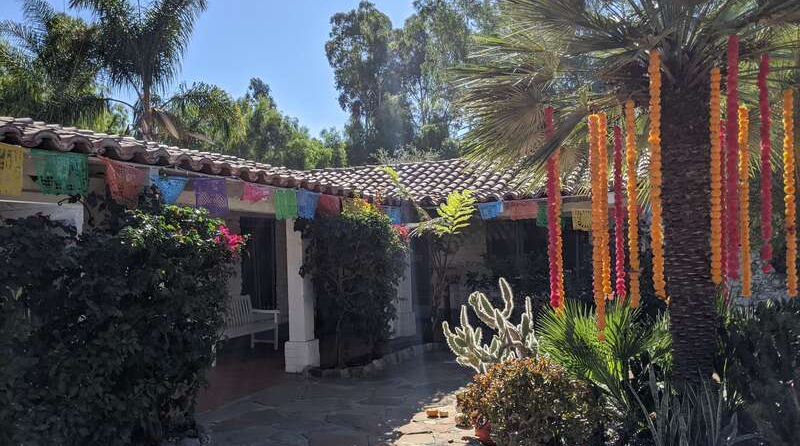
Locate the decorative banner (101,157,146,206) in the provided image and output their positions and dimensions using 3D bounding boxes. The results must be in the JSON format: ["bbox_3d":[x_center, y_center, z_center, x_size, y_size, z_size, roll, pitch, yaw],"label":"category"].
[{"bbox_3d":[-2.282,-0.334,5.150,0.060,0.390,0.470,-3,-3,26],"label":"decorative banner"}]

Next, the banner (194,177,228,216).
[{"bbox_3d":[-1.752,-0.246,5.800,0.030,0.340,0.440,-3,-3,25],"label":"banner"}]

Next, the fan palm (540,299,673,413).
[{"bbox_3d":[1.531,0.936,4.772,0.950,0.820,0.880,-1,-3,0],"label":"fan palm"}]

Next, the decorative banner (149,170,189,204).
[{"bbox_3d":[-2.071,-0.318,5.581,0.060,0.290,0.460,-3,-3,26],"label":"decorative banner"}]

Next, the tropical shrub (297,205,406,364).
[{"bbox_3d":[-0.665,0.843,8.608,1.420,2.200,1.200,-1,-3,0],"label":"tropical shrub"}]

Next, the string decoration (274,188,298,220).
[{"bbox_3d":[-1.301,-0.223,7.151,0.040,0.365,0.460,-3,-3,26],"label":"string decoration"}]

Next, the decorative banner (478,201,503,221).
[{"bbox_3d":[1.465,-0.186,10.100,0.400,0.300,0.030,-3,-3,25],"label":"decorative banner"}]

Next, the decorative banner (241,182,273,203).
[{"bbox_3d":[-1.495,-0.318,6.500,0.080,0.240,0.460,-3,-3,25],"label":"decorative banner"}]

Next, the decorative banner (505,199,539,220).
[{"bbox_3d":[1.926,-0.213,9.850,0.480,0.310,0.030,-3,-3,25],"label":"decorative banner"}]

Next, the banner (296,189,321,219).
[{"bbox_3d":[-1.107,-0.224,7.548,0.040,0.360,0.490,-3,-3,26],"label":"banner"}]

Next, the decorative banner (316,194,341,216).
[{"bbox_3d":[-0.901,-0.224,7.971,0.040,0.300,0.520,-3,-3,26],"label":"decorative banner"}]

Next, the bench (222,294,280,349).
[{"bbox_3d":[-2.579,1.592,9.545,0.620,0.900,1.500,-3,-3,25],"label":"bench"}]

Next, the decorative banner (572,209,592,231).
[{"bbox_3d":[2.735,-0.037,9.200,0.440,0.330,0.040,-3,-3,26],"label":"decorative banner"}]

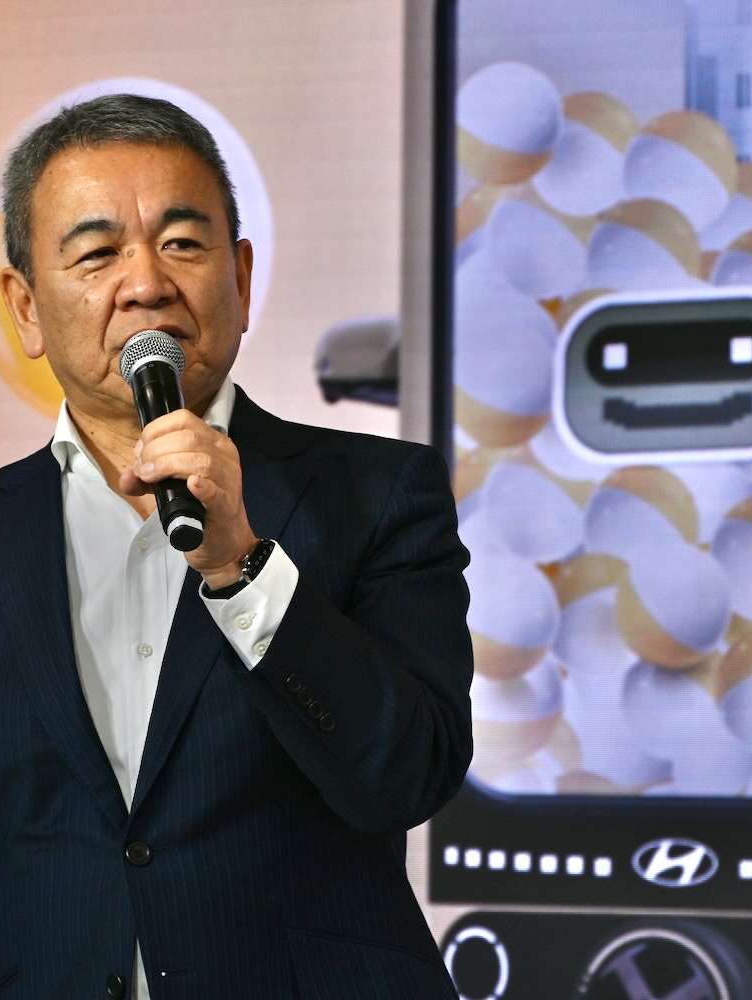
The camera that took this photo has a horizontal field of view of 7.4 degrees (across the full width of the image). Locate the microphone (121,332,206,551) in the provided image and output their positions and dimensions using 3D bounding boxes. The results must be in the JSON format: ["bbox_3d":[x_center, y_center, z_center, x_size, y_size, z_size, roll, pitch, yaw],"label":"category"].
[{"bbox_3d":[-0.159,-0.046,4.421,0.051,0.051,0.250,-5,38,-7],"label":"microphone"}]

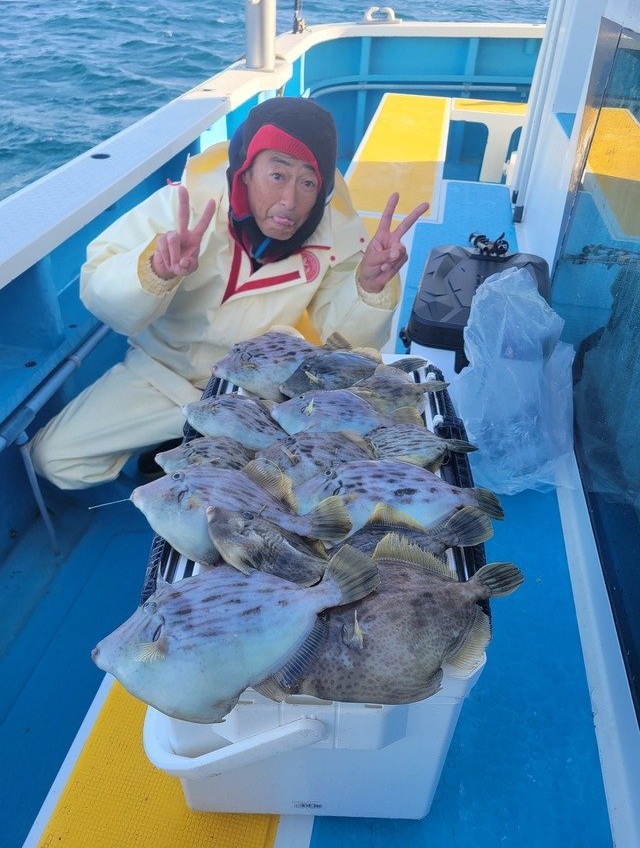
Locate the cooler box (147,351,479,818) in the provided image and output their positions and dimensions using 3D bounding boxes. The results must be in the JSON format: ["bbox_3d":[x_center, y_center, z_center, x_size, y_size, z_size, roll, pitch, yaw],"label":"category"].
[{"bbox_3d":[-0.008,0.201,0.929,0.360,0.390,0.515,2,39,2],"label":"cooler box"}]

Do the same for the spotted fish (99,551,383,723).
[{"bbox_3d":[-0.075,0.189,0.575,0.260,0.050,0.140,-14,60,-7],"label":"spotted fish"}]

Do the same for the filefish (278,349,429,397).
[{"bbox_3d":[0.046,-0.070,0.900,0.212,0.050,0.097,-11,64,-3],"label":"filefish"}]

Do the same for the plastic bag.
[{"bbox_3d":[0.365,-0.071,1.266,0.215,0.390,0.200,6,39,7],"label":"plastic bag"}]

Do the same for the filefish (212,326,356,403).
[{"bbox_3d":[-0.057,-0.085,0.930,0.210,0.050,0.105,-12,71,-3],"label":"filefish"}]

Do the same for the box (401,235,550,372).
[{"bbox_3d":[0.370,-0.202,1.508,0.285,0.290,0.390,10,40,12],"label":"box"}]

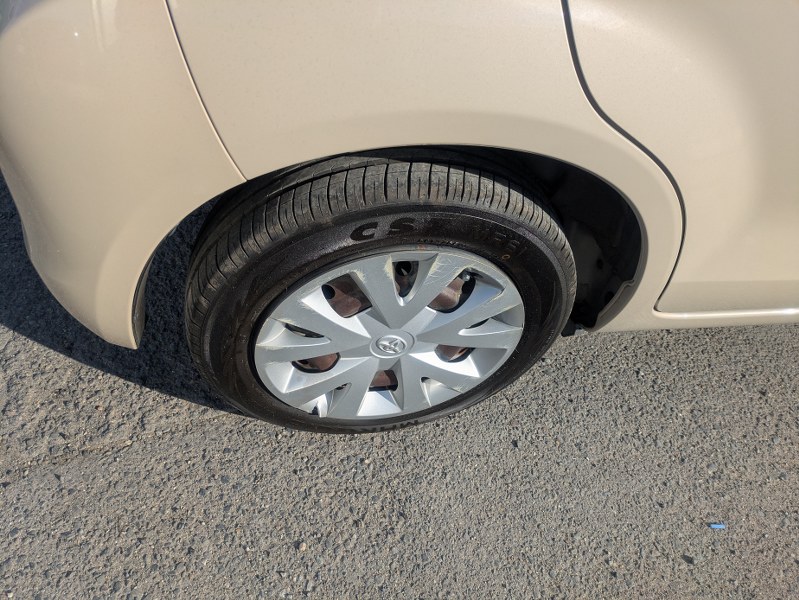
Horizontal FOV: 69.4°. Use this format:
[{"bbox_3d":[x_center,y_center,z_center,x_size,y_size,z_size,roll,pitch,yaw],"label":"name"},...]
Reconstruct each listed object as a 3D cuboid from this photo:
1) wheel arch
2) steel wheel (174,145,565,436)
[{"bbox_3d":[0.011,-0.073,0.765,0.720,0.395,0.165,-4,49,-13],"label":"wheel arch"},{"bbox_3d":[-0.025,0.005,0.897,0.574,0.572,0.174,-4,49,-13],"label":"steel wheel"}]

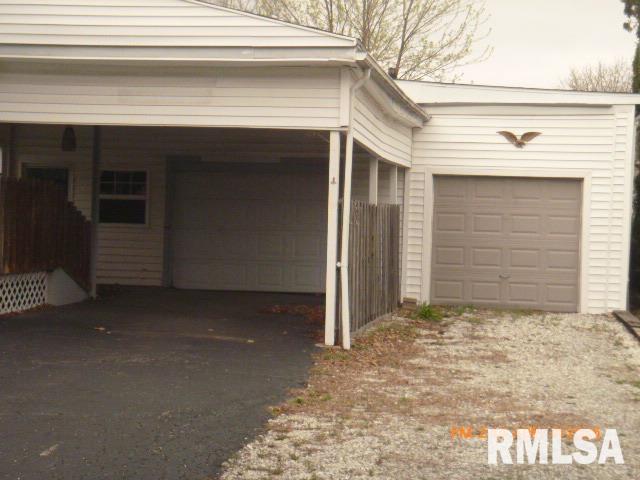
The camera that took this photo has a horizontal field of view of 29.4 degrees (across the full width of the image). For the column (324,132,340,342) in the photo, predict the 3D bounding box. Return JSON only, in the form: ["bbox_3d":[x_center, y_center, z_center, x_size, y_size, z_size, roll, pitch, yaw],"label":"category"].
[{"bbox_3d":[0.152,-0.015,13.873,0.096,2.420,0.096,2,1,10],"label":"column"}]

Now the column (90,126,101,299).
[{"bbox_3d":[-3.429,-0.449,18.716,0.088,2.700,0.088,2,1,10],"label":"column"}]

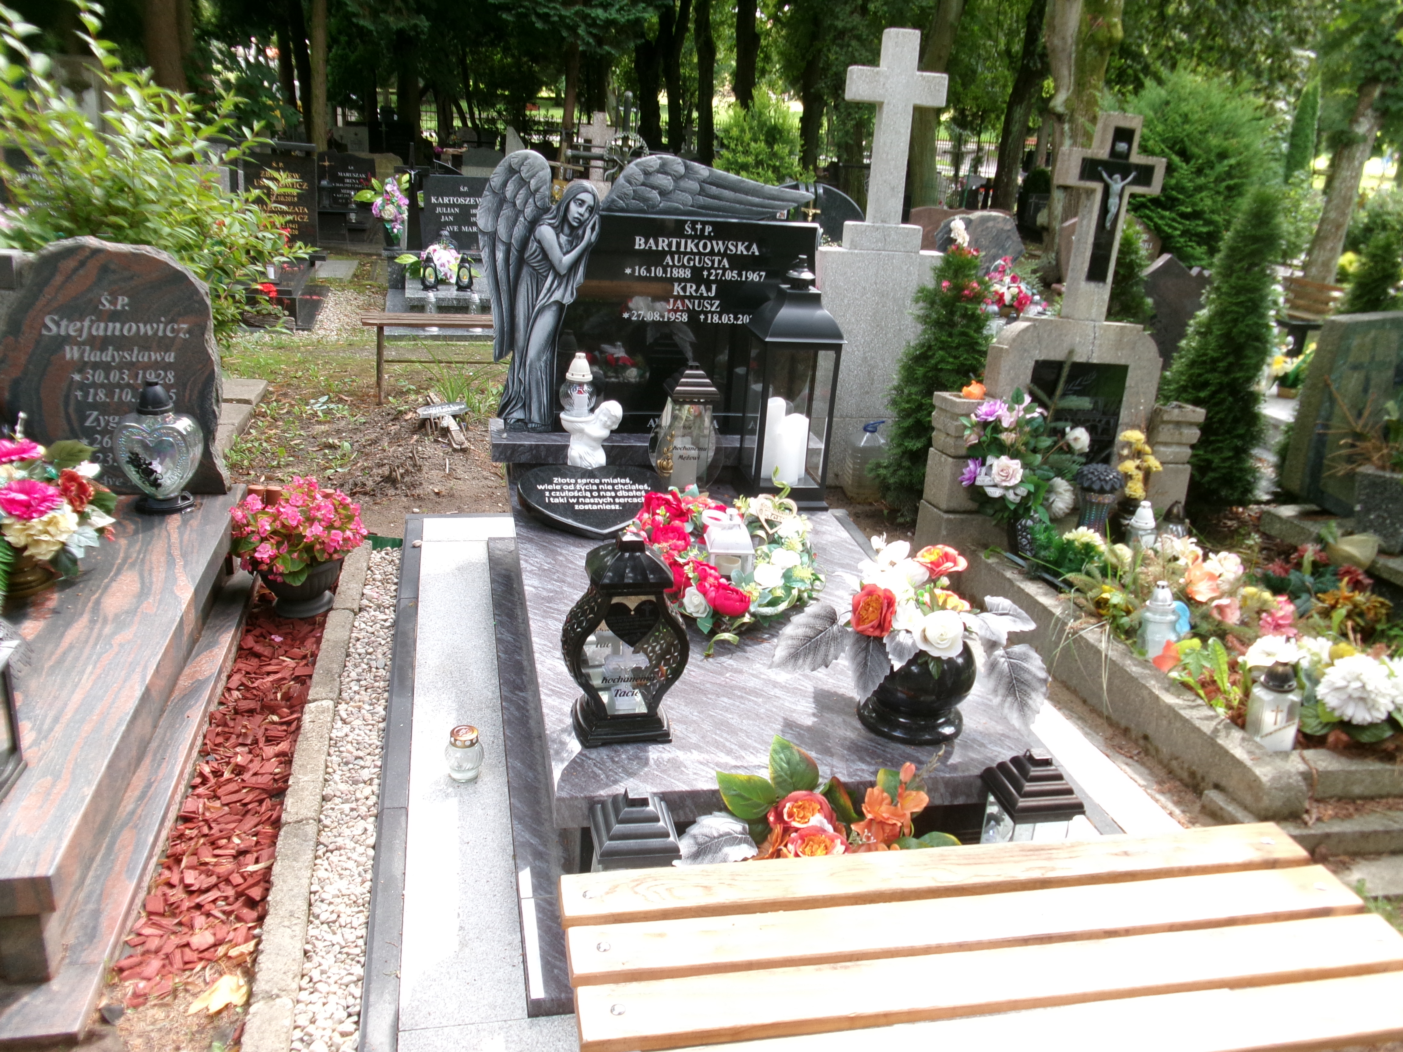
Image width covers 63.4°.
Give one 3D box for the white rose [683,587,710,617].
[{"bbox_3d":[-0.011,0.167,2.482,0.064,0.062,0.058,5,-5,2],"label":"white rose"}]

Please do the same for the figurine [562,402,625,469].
[{"bbox_3d":[-0.318,-0.234,3.283,0.174,0.265,0.140,-8,23,-31],"label":"figurine"}]

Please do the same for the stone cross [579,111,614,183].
[{"bbox_3d":[-1.073,-3.880,11.628,0.388,0.697,0.135,0,20,-12],"label":"stone cross"}]

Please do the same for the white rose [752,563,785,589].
[{"bbox_3d":[0.155,0.115,2.606,0.068,0.052,0.065,0,21,-13],"label":"white rose"}]

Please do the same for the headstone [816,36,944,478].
[{"bbox_3d":[0.660,-0.956,4.234,0.486,1.652,0.176,0,20,-12],"label":"headstone"}]

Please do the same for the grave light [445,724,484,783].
[{"bbox_3d":[-0.497,0.475,2.379,0.082,0.102,0.082,0,20,-12],"label":"grave light"}]

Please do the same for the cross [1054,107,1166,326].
[{"bbox_3d":[1.178,-0.909,3.357,0.315,0.590,0.080,0,21,-13],"label":"cross"}]

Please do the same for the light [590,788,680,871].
[{"bbox_3d":[-0.112,0.560,1.823,0.128,0.330,0.128,0,21,-13],"label":"light"}]

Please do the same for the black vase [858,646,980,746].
[{"bbox_3d":[0.415,0.277,2.164,0.203,0.180,0.203,0,21,-13],"label":"black vase"}]

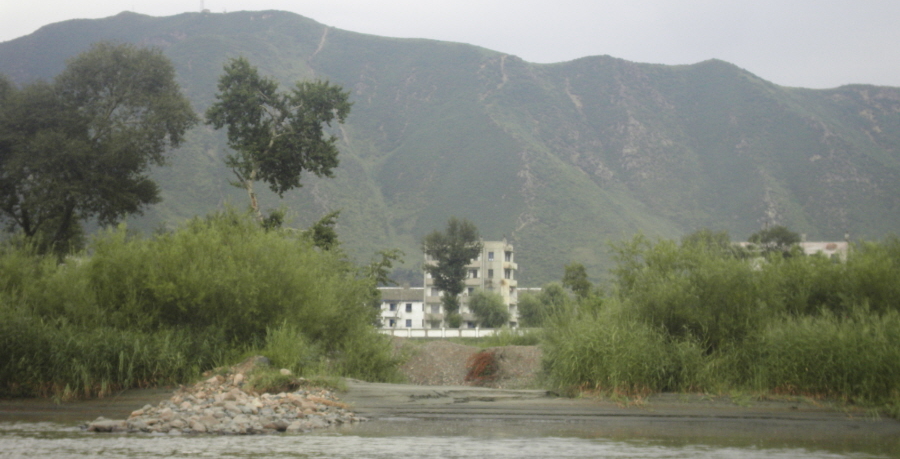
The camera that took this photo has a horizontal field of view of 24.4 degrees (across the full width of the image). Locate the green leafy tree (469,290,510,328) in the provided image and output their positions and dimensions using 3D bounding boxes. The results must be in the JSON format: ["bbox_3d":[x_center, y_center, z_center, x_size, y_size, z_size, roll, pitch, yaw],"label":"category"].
[{"bbox_3d":[5.925,12.525,312.000,6.300,7.400,6.300,0,-3,0],"label":"green leafy tree"}]

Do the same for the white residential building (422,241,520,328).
[{"bbox_3d":[3.442,9.486,333.000,14.600,15.700,12.000,0,-3,5],"label":"white residential building"}]

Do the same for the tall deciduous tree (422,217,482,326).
[{"bbox_3d":[0.375,7.125,312.000,9.000,18.000,9.000,0,-3,0],"label":"tall deciduous tree"}]

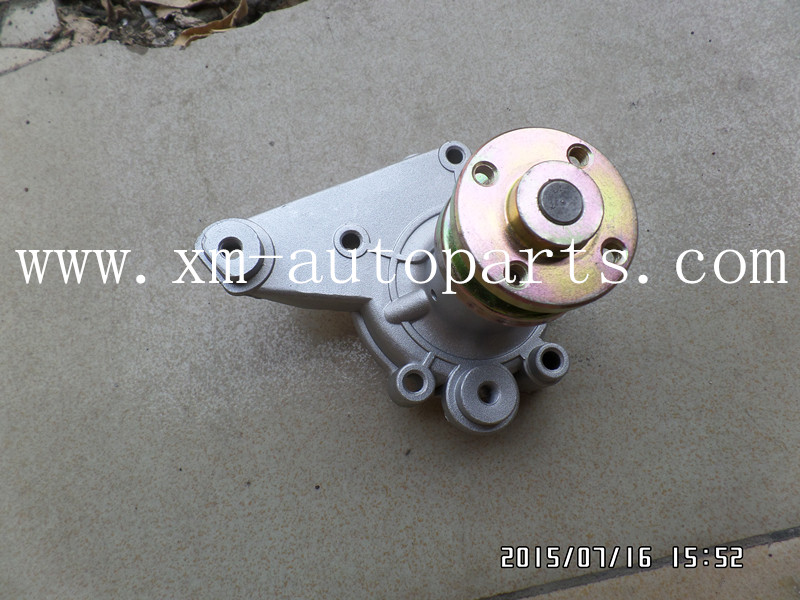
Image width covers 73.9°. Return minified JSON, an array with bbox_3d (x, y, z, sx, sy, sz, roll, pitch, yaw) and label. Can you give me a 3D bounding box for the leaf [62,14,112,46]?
[{"bbox_3d":[-0.216,-0.181,0.359,0.039,0.009,0.023,26,73,6],"label":"leaf"}]

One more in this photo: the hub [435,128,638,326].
[{"bbox_3d":[0.049,-0.028,0.189,0.067,0.036,0.067,2,76,-9],"label":"hub"}]

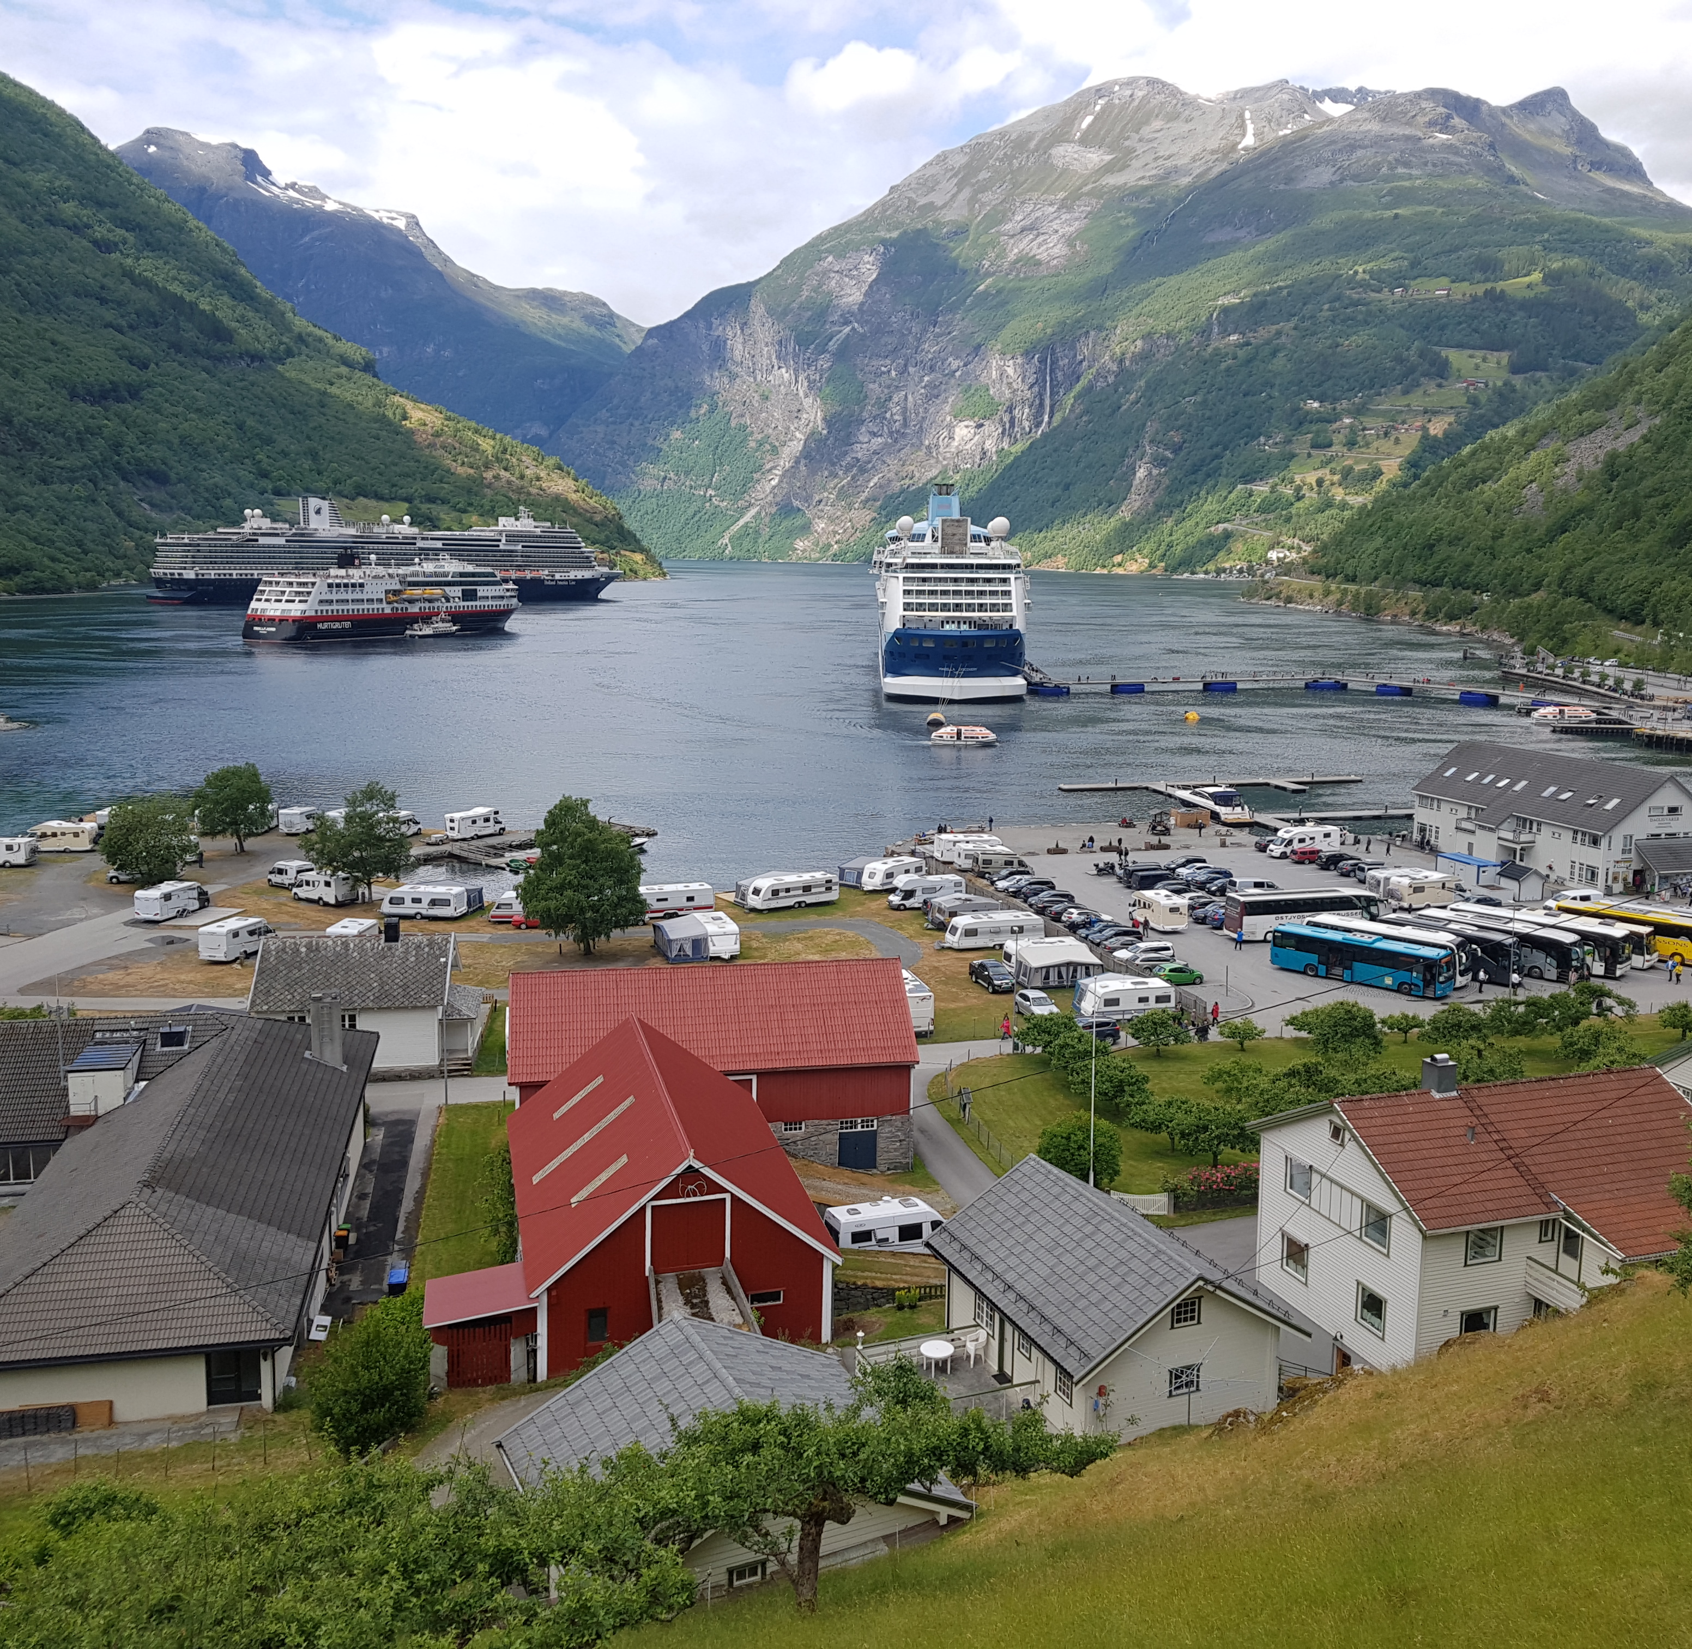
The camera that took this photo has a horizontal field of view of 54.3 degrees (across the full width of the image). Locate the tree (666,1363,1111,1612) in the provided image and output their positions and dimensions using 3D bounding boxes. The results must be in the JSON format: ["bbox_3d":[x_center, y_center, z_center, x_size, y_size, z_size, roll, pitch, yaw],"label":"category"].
[{"bbox_3d":[0.617,9.591,24.121,6.400,3.900,4.400,0,10,0],"label":"tree"}]

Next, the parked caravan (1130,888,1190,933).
[{"bbox_3d":[27.686,7.379,145.394,2.250,2.850,5.900,-3,10,-19],"label":"parked caravan"}]

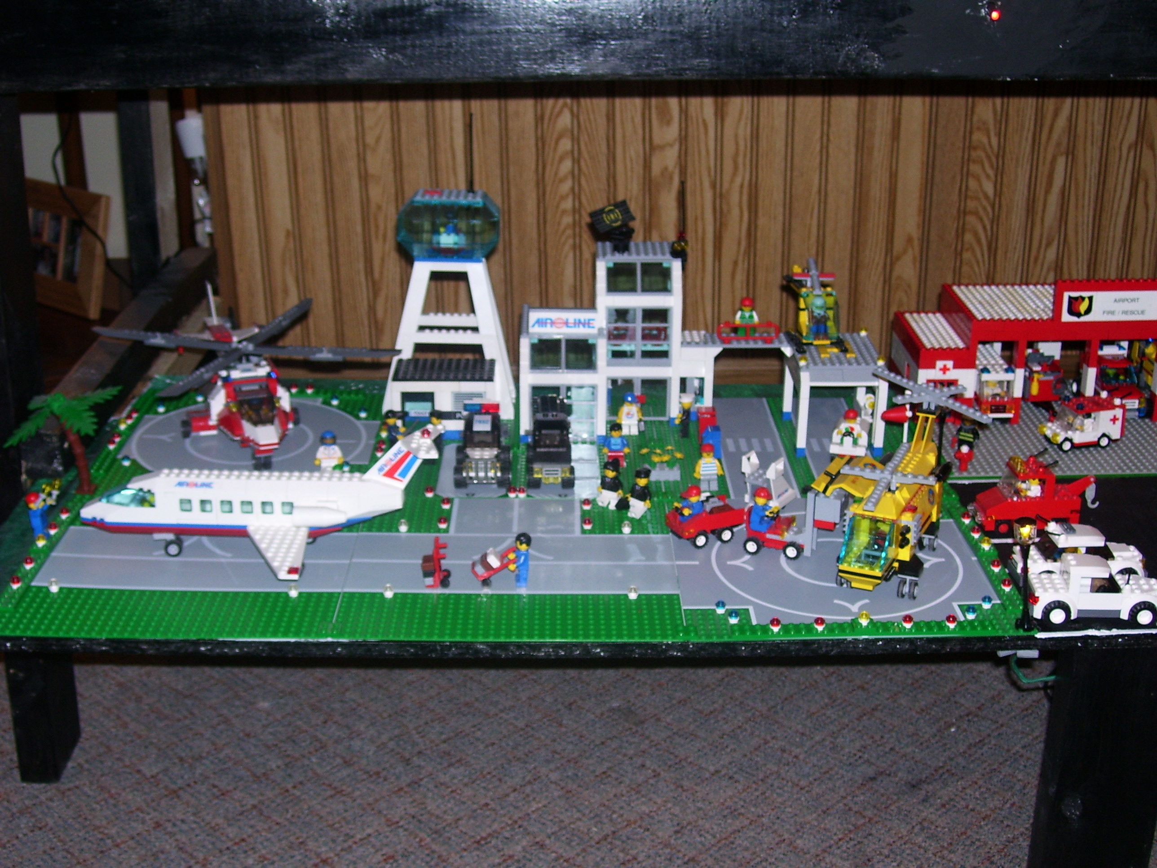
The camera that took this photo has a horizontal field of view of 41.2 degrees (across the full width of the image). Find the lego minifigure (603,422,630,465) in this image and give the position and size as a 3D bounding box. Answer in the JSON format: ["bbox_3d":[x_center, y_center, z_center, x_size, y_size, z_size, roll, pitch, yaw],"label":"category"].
[{"bbox_3d":[0.035,0.008,1.400,0.025,0.042,0.015,1,21,-1],"label":"lego minifigure"}]

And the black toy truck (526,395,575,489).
[{"bbox_3d":[-0.024,0.005,1.378,0.044,0.061,0.088,1,21,-1],"label":"black toy truck"}]

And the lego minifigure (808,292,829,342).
[{"bbox_3d":[0.229,-0.111,1.464,0.022,0.041,0.014,1,21,-1],"label":"lego minifigure"}]

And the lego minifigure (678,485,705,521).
[{"bbox_3d":[0.092,0.058,1.260,0.022,0.032,0.022,-10,23,-26],"label":"lego minifigure"}]

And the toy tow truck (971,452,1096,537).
[{"bbox_3d":[0.385,0.050,1.288,0.104,0.059,0.036,-2,21,-7],"label":"toy tow truck"}]

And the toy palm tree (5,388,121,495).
[{"bbox_3d":[-0.440,0.005,1.322,0.095,0.093,0.092,1,21,-1],"label":"toy palm tree"}]

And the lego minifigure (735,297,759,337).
[{"bbox_3d":[0.162,-0.112,1.484,0.023,0.041,0.015,1,21,-1],"label":"lego minifigure"}]

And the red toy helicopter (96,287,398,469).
[{"bbox_3d":[-0.323,-0.059,1.478,0.260,0.104,0.299,-7,23,-20],"label":"red toy helicopter"}]

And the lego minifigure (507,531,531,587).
[{"bbox_3d":[-0.045,0.095,1.173,0.020,0.042,0.022,0,21,-4],"label":"lego minifigure"}]

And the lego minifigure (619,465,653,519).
[{"bbox_3d":[0.049,0.048,1.296,0.026,0.043,0.018,18,23,25],"label":"lego minifigure"}]

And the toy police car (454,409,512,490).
[{"bbox_3d":[-0.084,0.007,1.376,0.050,0.057,0.085,1,21,-1],"label":"toy police car"}]

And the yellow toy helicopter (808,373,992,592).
[{"bbox_3d":[0.254,0.045,1.214,0.121,0.117,0.248,9,23,21],"label":"yellow toy helicopter"}]

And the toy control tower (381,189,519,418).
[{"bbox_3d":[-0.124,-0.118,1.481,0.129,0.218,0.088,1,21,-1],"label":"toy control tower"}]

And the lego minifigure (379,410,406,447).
[{"bbox_3d":[-0.169,0.000,1.416,0.020,0.043,0.023,6,21,13],"label":"lego minifigure"}]

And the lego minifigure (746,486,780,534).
[{"bbox_3d":[0.150,0.061,1.241,0.024,0.035,0.024,7,22,16],"label":"lego minifigure"}]

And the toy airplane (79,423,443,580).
[{"bbox_3d":[-0.253,0.045,1.221,0.289,0.097,0.210,1,21,-1],"label":"toy airplane"}]

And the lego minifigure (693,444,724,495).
[{"bbox_3d":[0.114,0.029,1.349,0.026,0.043,0.015,1,21,-1],"label":"lego minifigure"}]

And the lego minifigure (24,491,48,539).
[{"bbox_3d":[-0.434,0.065,1.233,0.018,0.042,0.022,-5,21,1],"label":"lego minifigure"}]

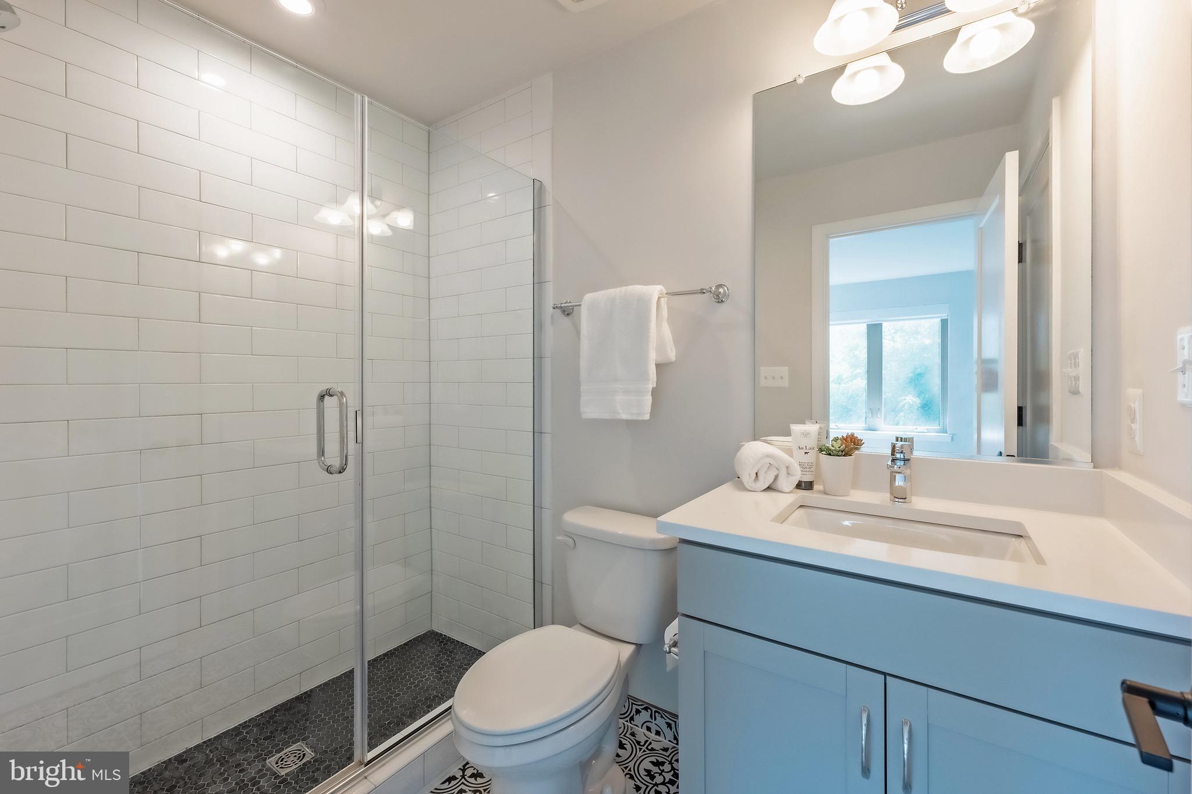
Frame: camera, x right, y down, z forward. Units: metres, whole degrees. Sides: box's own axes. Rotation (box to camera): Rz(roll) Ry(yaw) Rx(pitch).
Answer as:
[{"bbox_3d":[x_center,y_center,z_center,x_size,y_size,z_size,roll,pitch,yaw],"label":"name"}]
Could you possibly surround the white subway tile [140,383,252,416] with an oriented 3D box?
[{"bbox_3d":[-1.346,0.007,1.576,0.009,0.102,0.300,1,1,37],"label":"white subway tile"}]

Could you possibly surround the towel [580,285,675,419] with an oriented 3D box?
[{"bbox_3d":[0.099,-0.149,1.587,0.340,0.450,0.110,1,1,35],"label":"towel"}]

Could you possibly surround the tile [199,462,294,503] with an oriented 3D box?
[{"bbox_3d":[-1.264,0.315,1.710,0.010,0.102,0.301,1,1,35],"label":"tile"}]

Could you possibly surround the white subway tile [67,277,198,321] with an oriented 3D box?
[{"bbox_3d":[-1.443,-0.300,1.464,0.010,0.102,0.301,1,1,35],"label":"white subway tile"}]

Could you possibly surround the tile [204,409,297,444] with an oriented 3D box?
[{"bbox_3d":[-1.256,0.103,1.696,0.009,0.102,0.300,1,1,37],"label":"tile"}]

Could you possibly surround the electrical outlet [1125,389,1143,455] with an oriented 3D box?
[{"bbox_3d":[0.994,0.046,0.855,0.010,0.117,0.075,1,1,36],"label":"electrical outlet"}]

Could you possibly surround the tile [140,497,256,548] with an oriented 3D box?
[{"bbox_3d":[-1.353,0.424,1.588,0.010,0.102,0.301,1,1,35],"label":"tile"}]

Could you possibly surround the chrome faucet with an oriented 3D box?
[{"bbox_3d":[0.753,0.187,1.146,0.053,0.152,0.140,1,1,32],"label":"chrome faucet"}]

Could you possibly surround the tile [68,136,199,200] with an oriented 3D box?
[{"bbox_3d":[-1.444,-0.714,1.463,0.010,0.102,0.301,1,1,35],"label":"tile"}]

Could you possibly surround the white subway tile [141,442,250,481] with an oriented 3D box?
[{"bbox_3d":[-1.346,0.215,1.576,0.009,0.102,0.300,1,1,37],"label":"white subway tile"}]

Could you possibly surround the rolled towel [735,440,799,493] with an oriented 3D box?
[{"bbox_3d":[0.510,0.193,1.345,0.162,0.132,0.155,1,1,32],"label":"rolled towel"}]

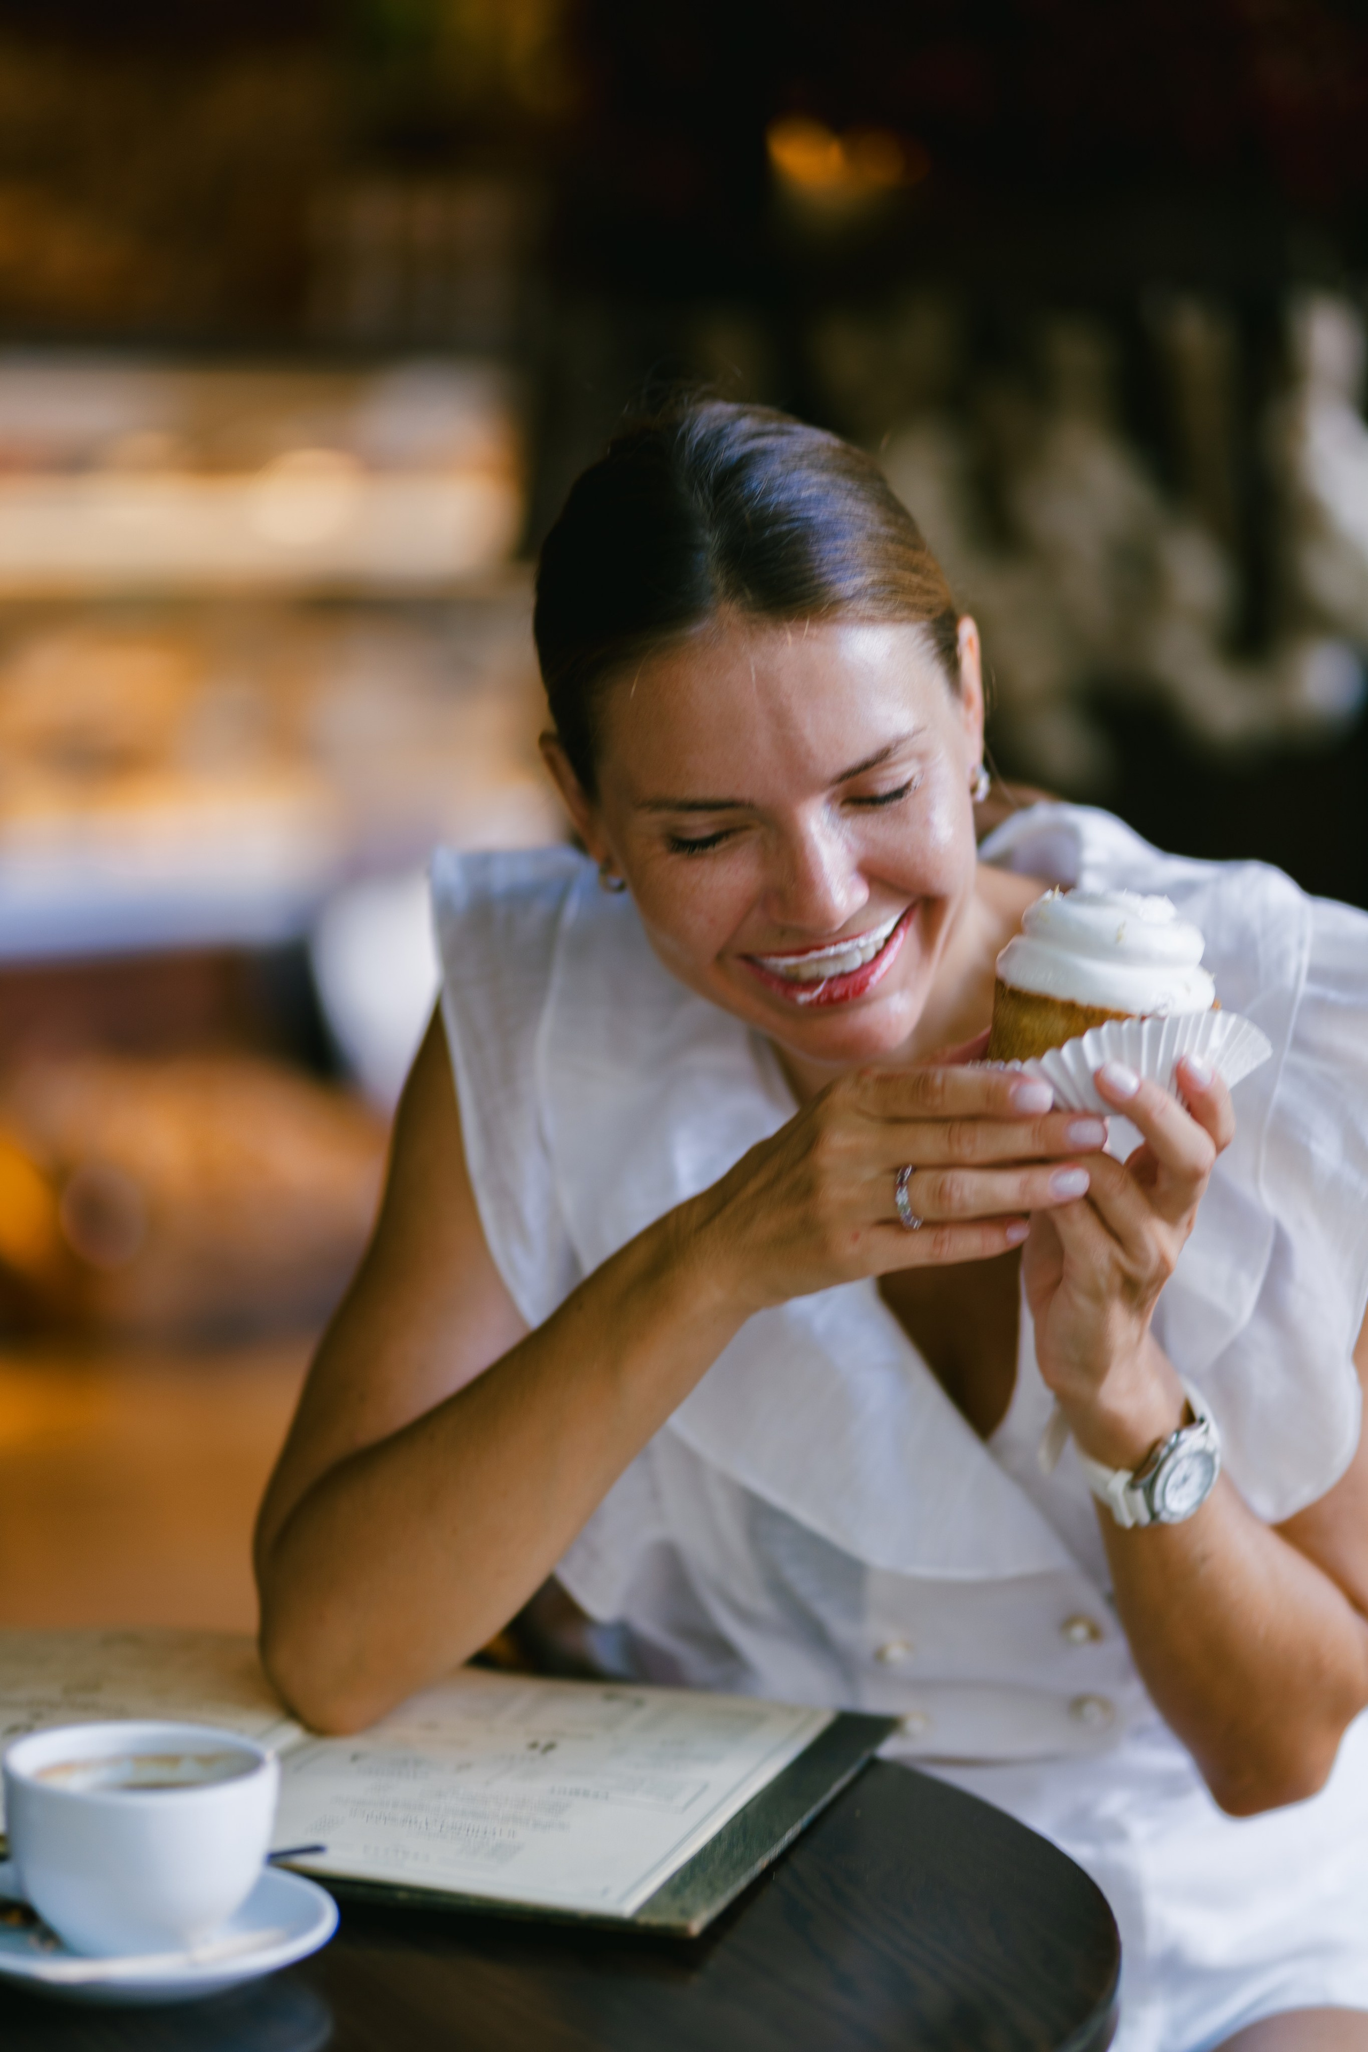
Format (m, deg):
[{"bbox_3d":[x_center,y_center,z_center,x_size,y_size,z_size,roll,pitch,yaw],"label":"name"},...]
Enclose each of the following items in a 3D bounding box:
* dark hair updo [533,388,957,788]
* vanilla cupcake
[{"bbox_3d":[0.023,-0.140,1.803,0.158,0.190,0.215,-14,26,-10],"label":"dark hair updo"},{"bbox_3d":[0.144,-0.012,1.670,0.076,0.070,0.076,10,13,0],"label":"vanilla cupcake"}]

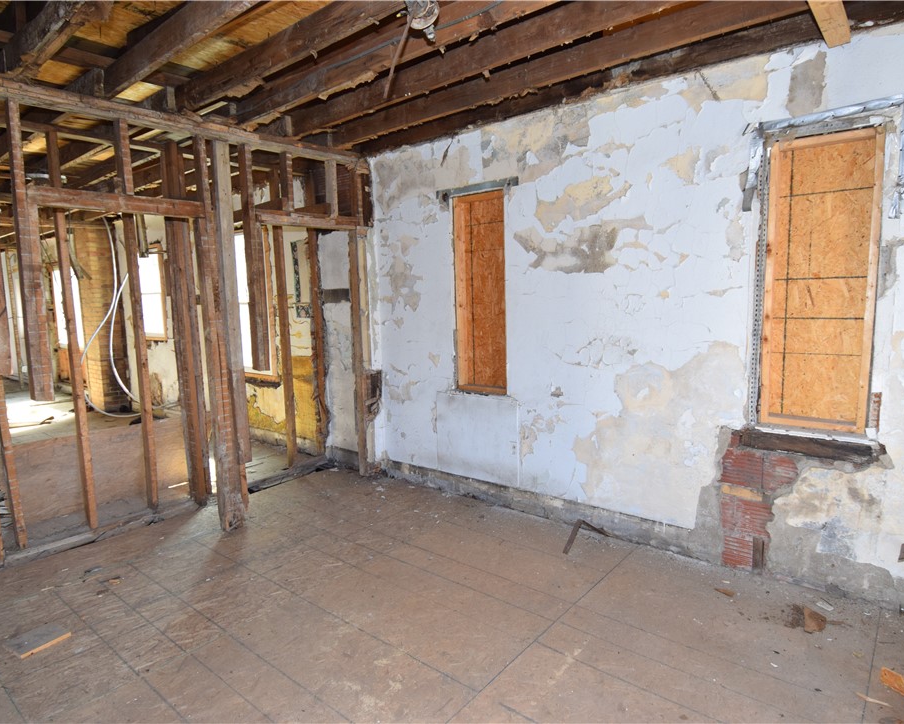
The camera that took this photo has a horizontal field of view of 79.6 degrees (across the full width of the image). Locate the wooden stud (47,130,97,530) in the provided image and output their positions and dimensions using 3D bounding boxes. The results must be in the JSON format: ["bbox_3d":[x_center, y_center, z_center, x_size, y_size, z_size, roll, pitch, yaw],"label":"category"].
[{"bbox_3d":[-2.611,-0.165,3.730,0.095,2.740,0.048,3,8,39],"label":"wooden stud"}]

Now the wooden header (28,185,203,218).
[{"bbox_3d":[-1.998,-0.959,3.312,0.100,0.100,0.942,4,10,39],"label":"wooden header"}]

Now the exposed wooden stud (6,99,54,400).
[{"bbox_3d":[-2.378,-0.601,3.067,0.100,1.650,0.085,3,7,39],"label":"exposed wooden stud"}]

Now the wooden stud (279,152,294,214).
[{"bbox_3d":[-1.266,-1.364,4.172,0.098,0.455,0.054,4,8,39],"label":"wooden stud"}]

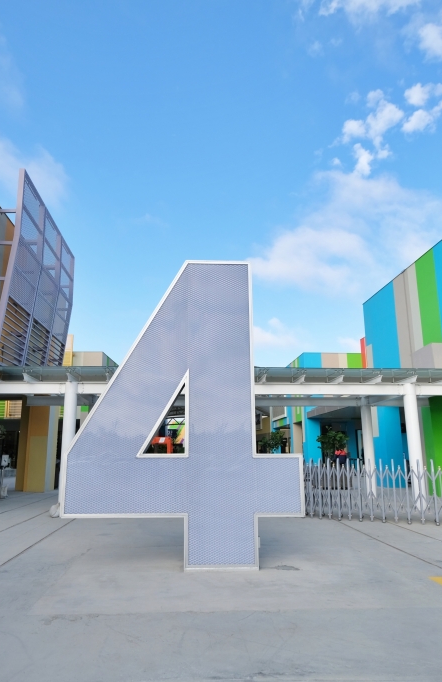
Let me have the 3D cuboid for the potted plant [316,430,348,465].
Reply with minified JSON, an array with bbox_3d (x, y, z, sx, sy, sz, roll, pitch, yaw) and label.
[{"bbox_3d":[4.346,4.572,16.620,1.250,2.241,1.250,1,-14,-5],"label":"potted plant"}]

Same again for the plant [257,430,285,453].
[{"bbox_3d":[2.616,5.868,22.037,1.400,2.436,1.400,1,-14,-5],"label":"plant"}]

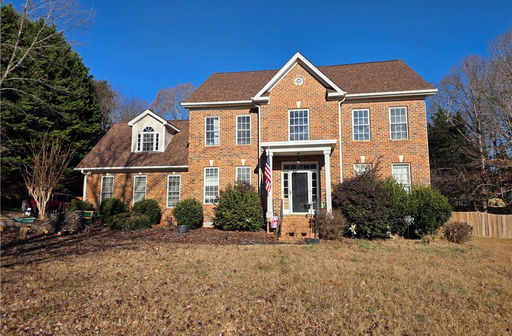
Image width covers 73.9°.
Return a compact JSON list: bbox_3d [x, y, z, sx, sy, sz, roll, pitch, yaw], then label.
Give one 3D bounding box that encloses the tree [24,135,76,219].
[{"bbox_3d":[-10.556,0.414,17.387,2.600,4.341,2.500,-1,-7,10],"label":"tree"}]

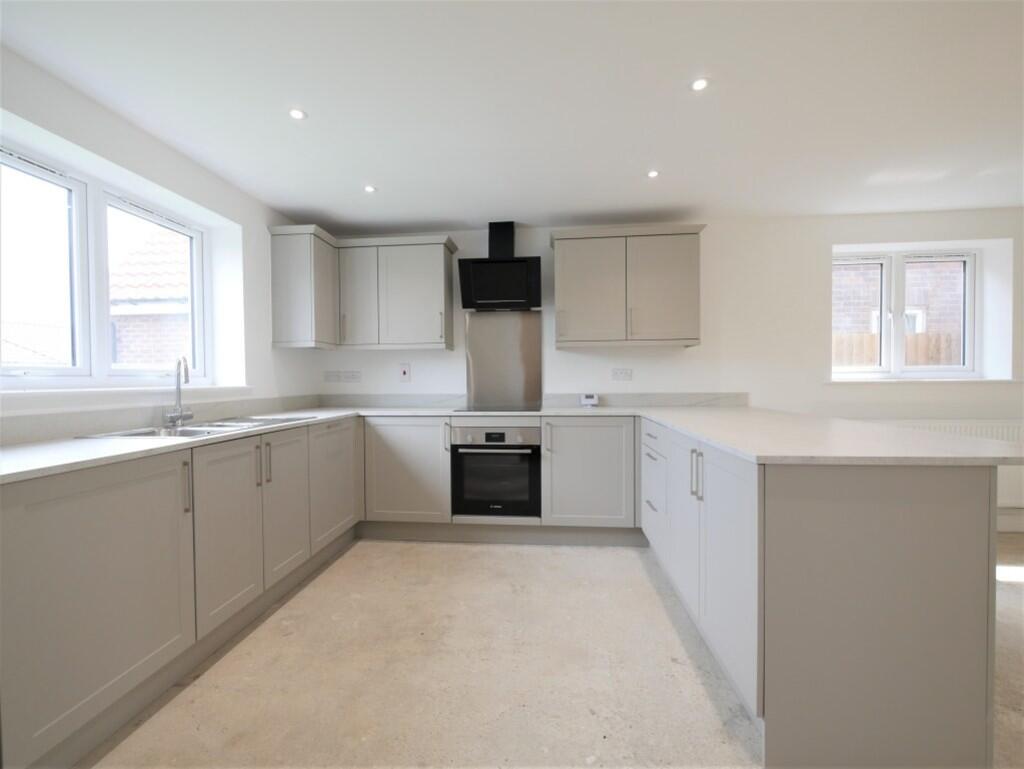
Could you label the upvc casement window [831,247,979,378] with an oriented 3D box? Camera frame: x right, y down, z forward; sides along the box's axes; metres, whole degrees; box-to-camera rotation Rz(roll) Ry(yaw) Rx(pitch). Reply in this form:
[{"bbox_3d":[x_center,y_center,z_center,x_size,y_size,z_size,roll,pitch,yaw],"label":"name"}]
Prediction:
[{"bbox_3d":[3.025,-0.542,3.284,1.220,1.007,0.080,0,1,5],"label":"upvc casement window"}]

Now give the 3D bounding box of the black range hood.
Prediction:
[{"bbox_3d":[-0.076,-0.905,3.151,0.600,0.675,0.340,0,1,5],"label":"black range hood"}]

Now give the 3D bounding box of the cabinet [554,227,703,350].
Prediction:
[{"bbox_3d":[0.823,-0.679,3.055,1.062,0.828,0.370,0,1,5],"label":"cabinet"}]

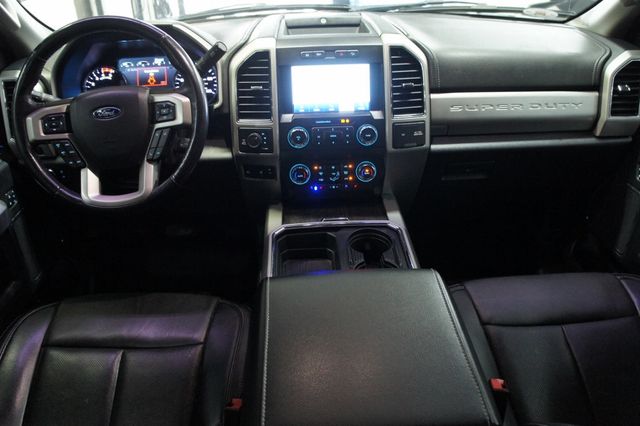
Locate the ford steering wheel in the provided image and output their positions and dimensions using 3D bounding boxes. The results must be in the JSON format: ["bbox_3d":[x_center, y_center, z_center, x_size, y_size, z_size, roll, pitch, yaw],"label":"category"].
[{"bbox_3d":[-0.421,-0.204,0.989,0.390,0.390,0.110,-1,0,-2],"label":"ford steering wheel"}]

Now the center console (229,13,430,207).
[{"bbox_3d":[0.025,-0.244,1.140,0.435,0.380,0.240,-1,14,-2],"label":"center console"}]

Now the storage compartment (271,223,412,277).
[{"bbox_3d":[0.041,0.097,0.960,0.275,0.090,0.200,-1,25,-2],"label":"storage compartment"}]

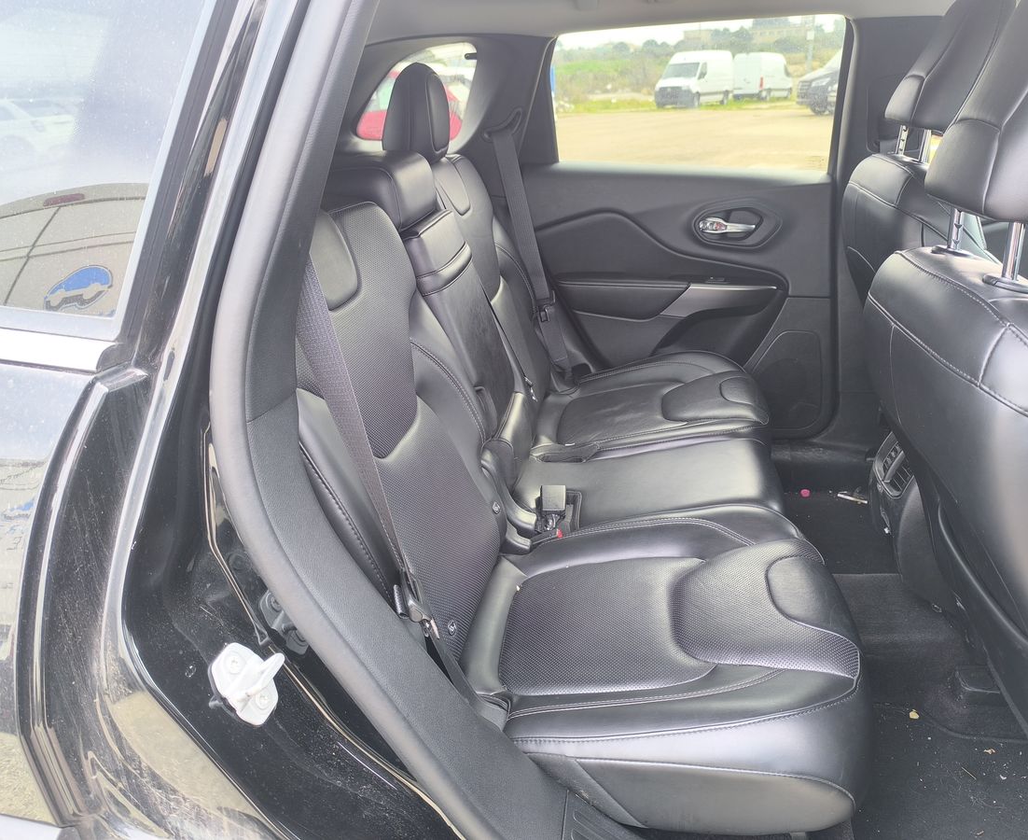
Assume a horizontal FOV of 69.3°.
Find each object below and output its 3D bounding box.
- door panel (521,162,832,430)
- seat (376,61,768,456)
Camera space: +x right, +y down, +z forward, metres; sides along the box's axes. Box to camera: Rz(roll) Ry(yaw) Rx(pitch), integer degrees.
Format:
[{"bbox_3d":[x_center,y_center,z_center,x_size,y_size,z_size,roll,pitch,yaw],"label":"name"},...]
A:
[{"bbox_3d":[0.415,-0.293,1.928,0.816,0.689,0.122,5,25,10],"label":"door panel"},{"bbox_3d":[0.150,-0.307,1.613,0.847,0.836,0.525,5,25,10],"label":"seat"}]

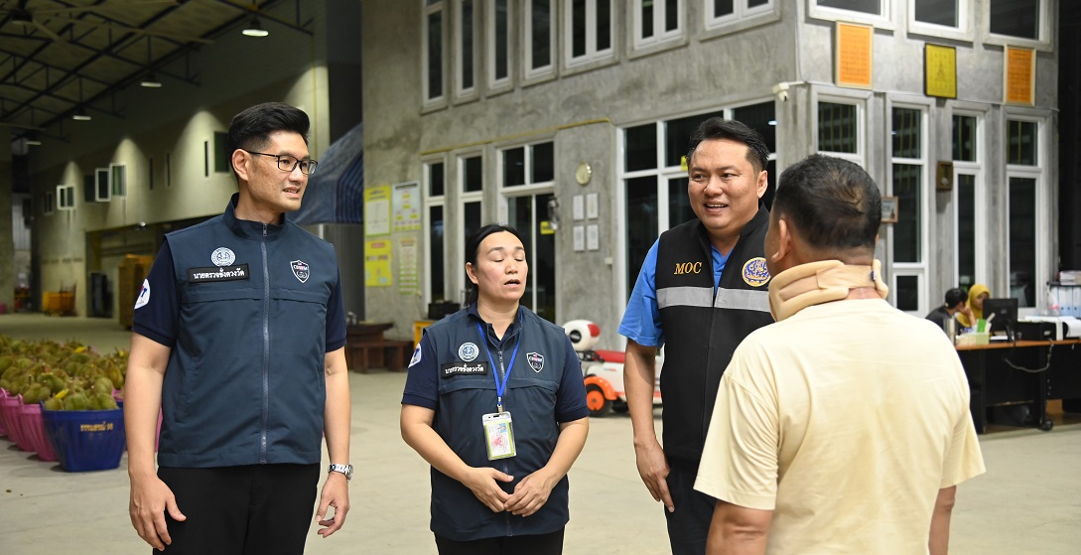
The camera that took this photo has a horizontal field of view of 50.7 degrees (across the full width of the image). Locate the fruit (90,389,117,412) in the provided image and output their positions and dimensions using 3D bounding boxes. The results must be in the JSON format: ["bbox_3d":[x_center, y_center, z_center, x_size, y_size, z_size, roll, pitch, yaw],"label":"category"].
[{"bbox_3d":[-3.102,0.899,8.100,0.200,0.225,0.200,0,1,-3],"label":"fruit"}]

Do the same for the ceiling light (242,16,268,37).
[{"bbox_3d":[-4.621,-4.050,18.500,0.420,0.280,0.420,0,1,-3],"label":"ceiling light"}]

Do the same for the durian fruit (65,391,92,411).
[{"bbox_3d":[-3.285,0.899,8.100,0.200,0.220,0.200,0,1,-3],"label":"durian fruit"}]

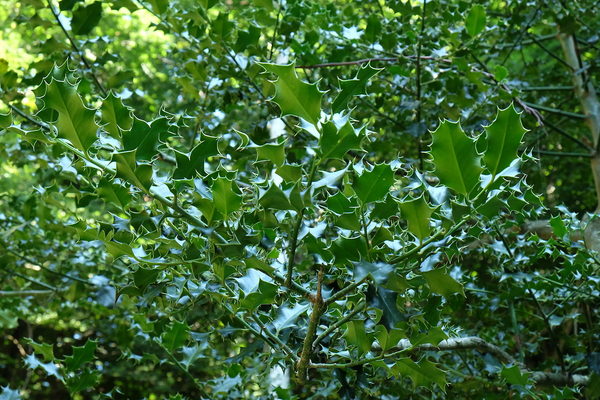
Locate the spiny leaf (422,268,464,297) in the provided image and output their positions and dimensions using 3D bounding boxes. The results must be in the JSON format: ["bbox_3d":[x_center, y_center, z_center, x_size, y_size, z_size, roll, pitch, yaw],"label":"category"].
[{"bbox_3d":[0.143,0.083,0.900,0.050,0.028,0.017,29,0,24],"label":"spiny leaf"}]

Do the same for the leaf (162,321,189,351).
[{"bbox_3d":[-0.173,0.188,1.250,0.033,0.045,0.016,17,25,0],"label":"leaf"}]

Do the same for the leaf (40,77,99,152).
[{"bbox_3d":[-0.215,-0.080,0.840,0.045,0.078,0.020,-24,19,-11],"label":"leaf"}]

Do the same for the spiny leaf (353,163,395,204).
[{"bbox_3d":[0.073,-0.017,0.900,0.038,0.052,0.018,25,29,4],"label":"spiny leaf"}]

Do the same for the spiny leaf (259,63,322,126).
[{"bbox_3d":[-0.009,-0.099,0.840,0.047,0.079,0.020,-43,11,4],"label":"spiny leaf"}]

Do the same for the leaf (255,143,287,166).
[{"bbox_3d":[-0.030,-0.046,0.920,0.035,0.042,0.018,-36,45,0],"label":"leaf"}]

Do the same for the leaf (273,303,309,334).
[{"bbox_3d":[-0.010,0.124,0.950,0.049,0.030,0.016,-40,-6,-27],"label":"leaf"}]

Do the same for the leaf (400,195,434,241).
[{"bbox_3d":[0.127,0.019,0.980,0.037,0.055,0.017,-7,30,0],"label":"leaf"}]

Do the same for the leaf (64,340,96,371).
[{"bbox_3d":[-0.317,0.225,1.300,0.071,0.039,0.020,-46,4,21],"label":"leaf"}]

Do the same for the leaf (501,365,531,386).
[{"bbox_3d":[0.335,0.273,1.400,0.044,0.058,0.020,-37,31,4],"label":"leaf"}]

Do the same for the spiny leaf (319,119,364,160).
[{"bbox_3d":[0.046,-0.067,1.000,0.057,0.049,0.016,-48,0,30],"label":"spiny leaf"}]

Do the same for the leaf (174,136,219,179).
[{"bbox_3d":[-0.116,-0.047,1.000,0.059,0.032,0.017,-46,0,25],"label":"leaf"}]

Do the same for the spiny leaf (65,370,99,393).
[{"bbox_3d":[-0.316,0.262,1.300,0.053,0.027,0.018,-22,0,25],"label":"spiny leaf"}]

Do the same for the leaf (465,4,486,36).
[{"bbox_3d":[0.312,-0.319,1.600,0.037,0.057,0.018,7,21,10],"label":"leaf"}]

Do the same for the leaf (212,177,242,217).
[{"bbox_3d":[-0.085,-0.004,1.050,0.035,0.049,0.015,0,25,0],"label":"leaf"}]

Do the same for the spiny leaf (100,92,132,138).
[{"bbox_3d":[-0.183,-0.085,0.900,0.034,0.053,0.018,-12,23,-10],"label":"spiny leaf"}]

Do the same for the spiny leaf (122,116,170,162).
[{"bbox_3d":[-0.171,-0.067,1.000,0.042,0.059,0.017,37,25,0],"label":"spiny leaf"}]

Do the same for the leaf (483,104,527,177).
[{"bbox_3d":[0.195,-0.057,0.860,0.040,0.072,0.018,14,16,12],"label":"leaf"}]

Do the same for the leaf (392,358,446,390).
[{"bbox_3d":[0.139,0.204,1.050,0.063,0.032,0.017,18,0,20],"label":"leaf"}]

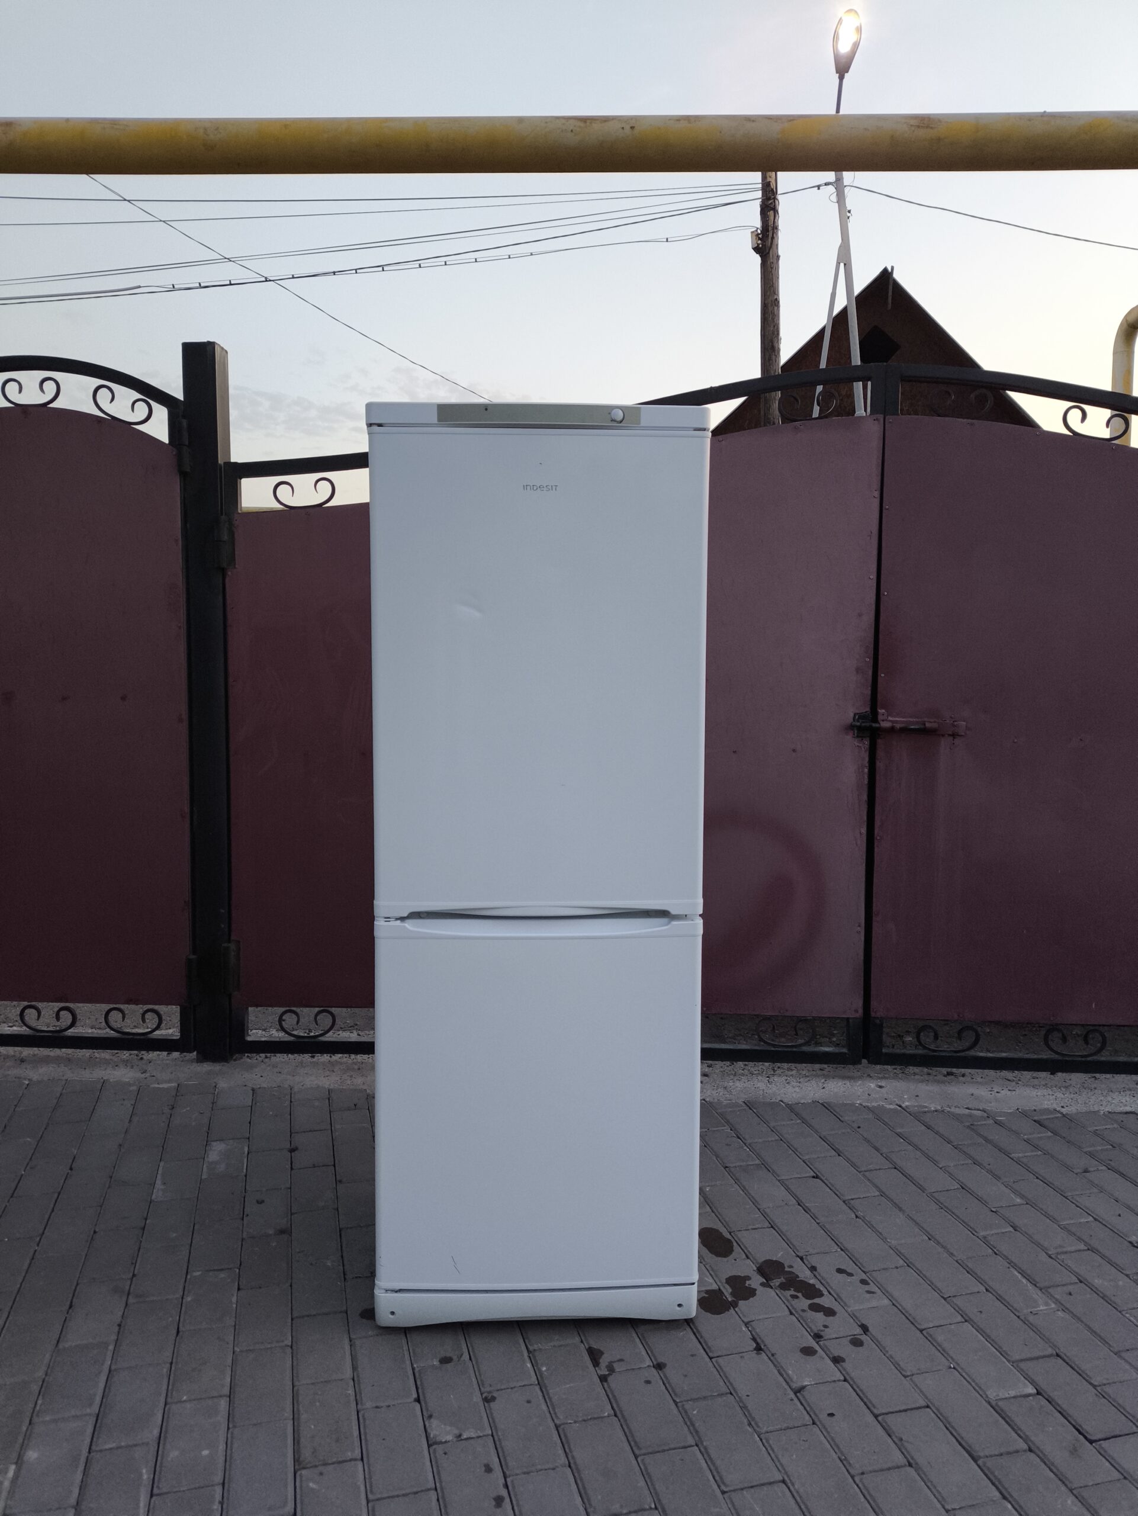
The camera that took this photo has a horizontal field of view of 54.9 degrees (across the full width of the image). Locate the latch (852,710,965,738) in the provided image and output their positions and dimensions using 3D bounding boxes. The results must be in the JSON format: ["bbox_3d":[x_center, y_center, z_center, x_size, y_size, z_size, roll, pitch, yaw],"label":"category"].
[{"bbox_3d":[0.999,-0.101,3.220,0.338,0.080,0.050,1,4,5],"label":"latch"}]

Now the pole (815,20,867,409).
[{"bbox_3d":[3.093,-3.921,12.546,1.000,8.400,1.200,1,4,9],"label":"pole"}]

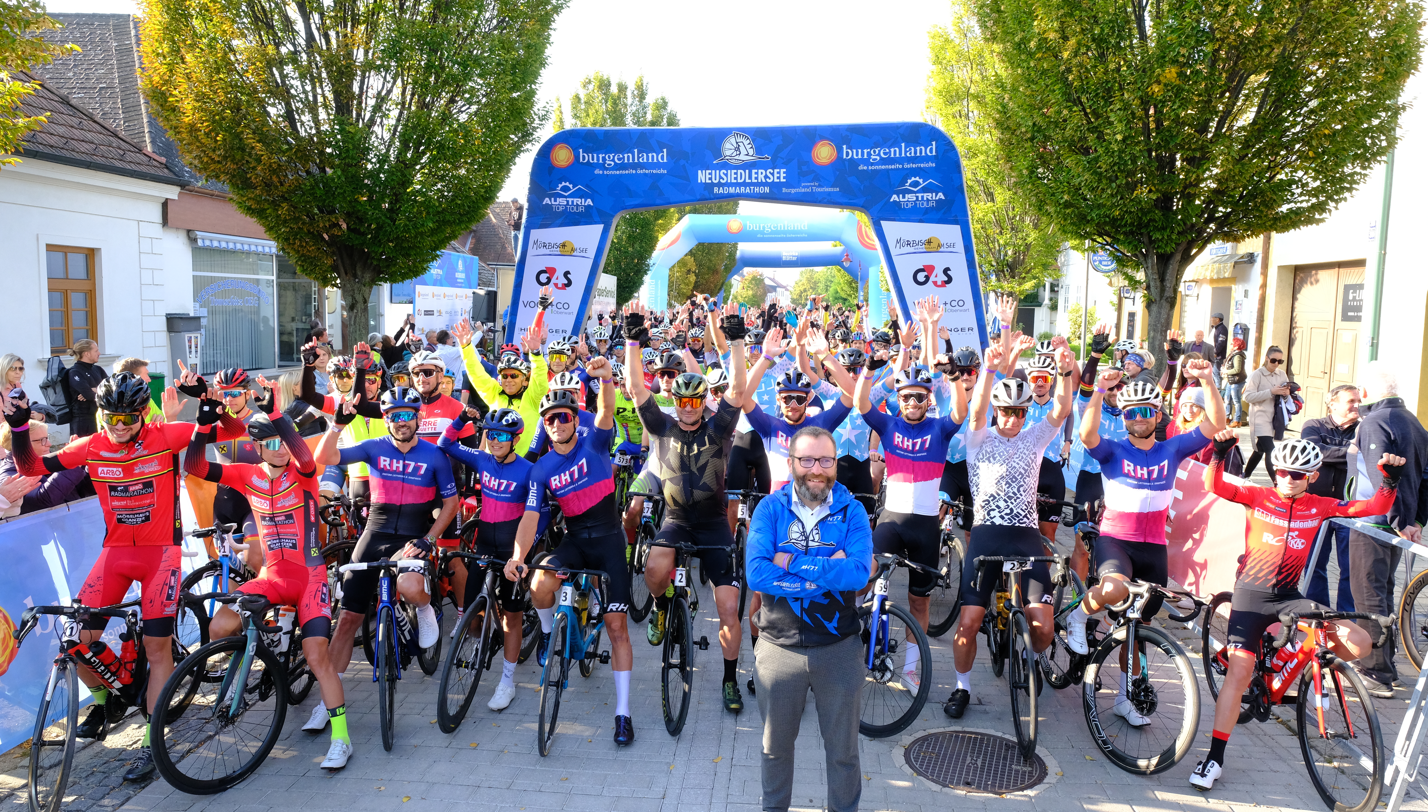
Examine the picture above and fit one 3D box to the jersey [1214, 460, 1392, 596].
[{"bbox_3d":[2.676,0.564,4.451,0.820,0.680,0.380,2,6,16],"label":"jersey"}]

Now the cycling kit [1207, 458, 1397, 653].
[{"bbox_3d":[2.675,0.700,4.495,0.830,0.960,0.500,2,6,13],"label":"cycling kit"}]

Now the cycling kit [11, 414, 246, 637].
[{"bbox_3d":[-2.812,0.559,4.583,1.150,1.080,0.400,-1,6,-12],"label":"cycling kit"}]

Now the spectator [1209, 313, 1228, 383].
[{"bbox_3d":[9.908,-0.931,18.697,0.380,1.770,0.500,0,6,-6],"label":"spectator"}]

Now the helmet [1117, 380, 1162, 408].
[{"bbox_3d":[2.128,-0.056,4.760,0.215,0.158,0.280,4,7,33],"label":"helmet"}]

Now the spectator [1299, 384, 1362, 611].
[{"bbox_3d":[3.795,0.721,5.824,0.540,1.700,0.360,1,6,5],"label":"spectator"}]

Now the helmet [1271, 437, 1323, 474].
[{"bbox_3d":[2.586,0.227,4.227,0.270,0.160,0.205,-4,6,-41],"label":"helmet"}]

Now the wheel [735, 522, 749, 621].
[{"bbox_3d":[0.190,1.178,6.609,0.090,0.676,0.676,-1,6,-5],"label":"wheel"}]

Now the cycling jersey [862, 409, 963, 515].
[{"bbox_3d":[1.098,0.314,5.250,0.530,0.550,0.290,2,6,14],"label":"cycling jersey"}]

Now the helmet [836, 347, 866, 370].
[{"bbox_3d":[1.074,-0.371,7.452,0.210,0.180,0.280,1,14,8],"label":"helmet"}]

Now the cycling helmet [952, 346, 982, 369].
[{"bbox_3d":[1.756,-0.329,6.600,0.210,0.158,0.280,2,6,13],"label":"cycling helmet"}]

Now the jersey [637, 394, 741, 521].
[{"bbox_3d":[-0.147,0.289,5.329,0.570,0.710,0.330,0,6,0],"label":"jersey"}]

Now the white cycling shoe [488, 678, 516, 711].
[{"bbox_3d":[-1.139,1.546,5.150,0.095,0.115,0.255,2,6,20],"label":"white cycling shoe"}]

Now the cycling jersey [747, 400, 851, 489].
[{"bbox_3d":[0.483,0.300,5.511,0.610,0.690,0.320,1,6,2],"label":"cycling jersey"}]

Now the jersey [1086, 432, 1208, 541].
[{"bbox_3d":[2.214,0.409,4.850,0.580,0.550,0.300,2,6,12],"label":"jersey"}]

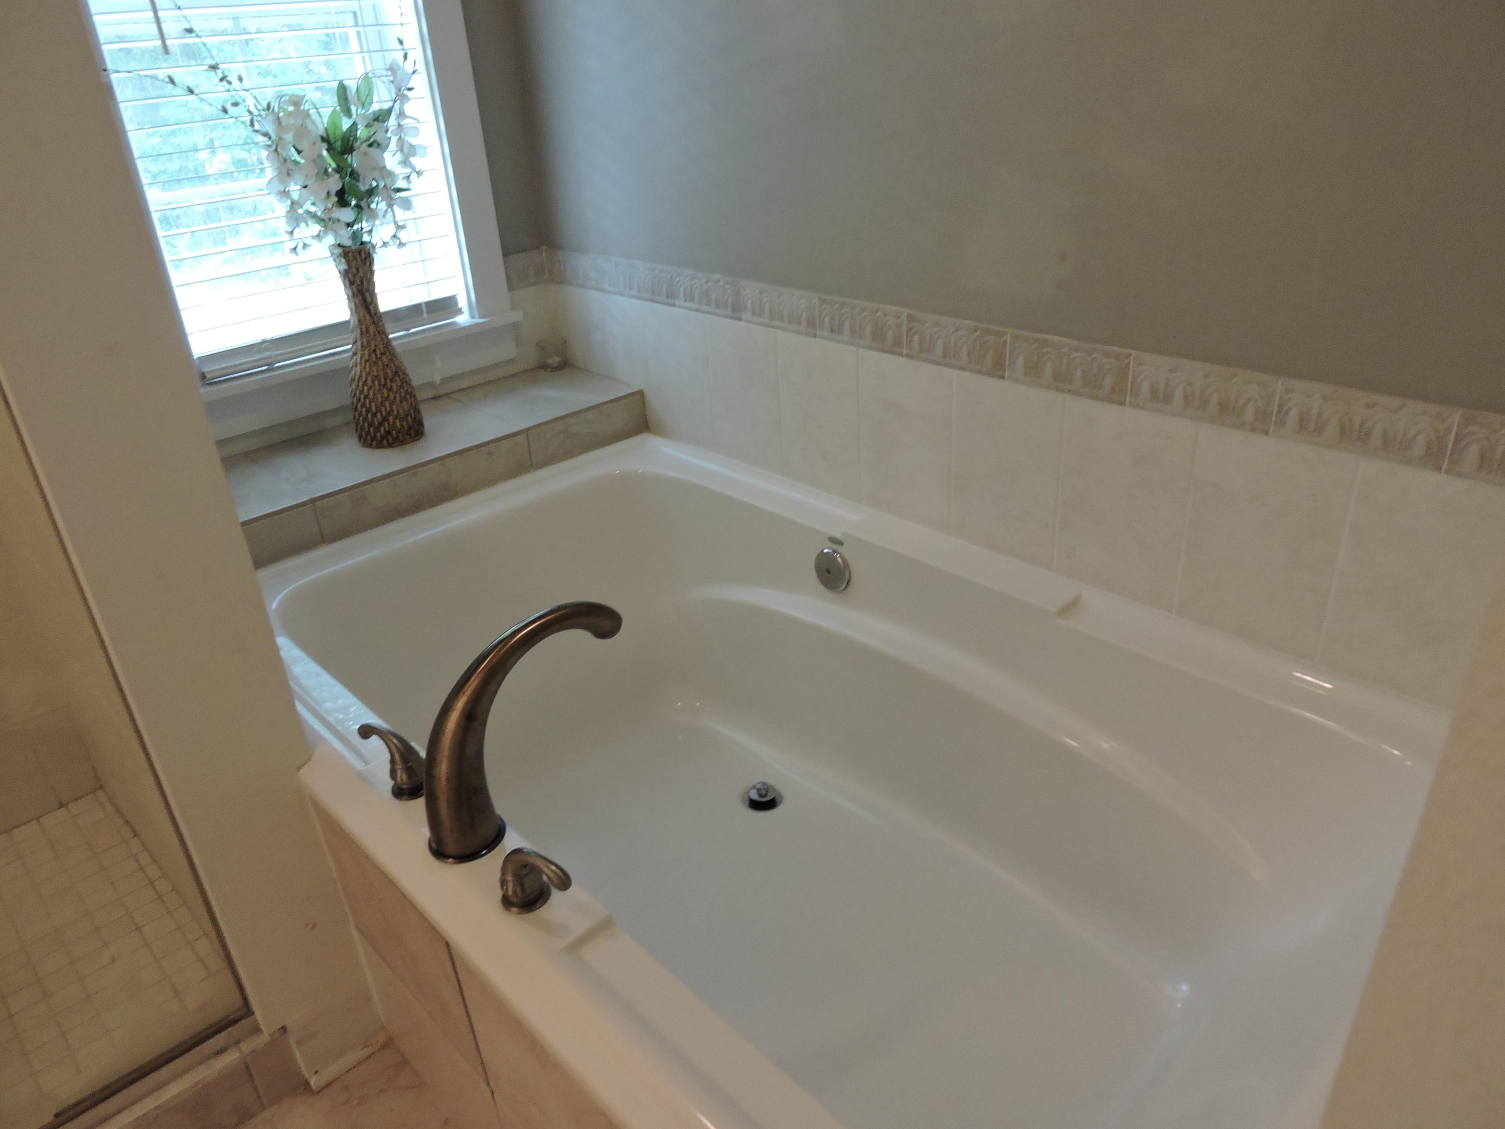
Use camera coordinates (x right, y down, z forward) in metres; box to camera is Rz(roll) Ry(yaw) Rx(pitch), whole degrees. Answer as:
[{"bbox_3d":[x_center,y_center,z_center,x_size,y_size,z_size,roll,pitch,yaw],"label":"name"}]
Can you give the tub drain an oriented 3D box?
[{"bbox_3d":[0.017,0.413,1.903,0.075,0.037,0.075,-3,27,2],"label":"tub drain"}]

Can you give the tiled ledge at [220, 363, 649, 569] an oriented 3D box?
[{"bbox_3d":[-0.735,-0.209,2.154,1.037,0.100,0.346,-26,35,-36],"label":"tiled ledge"}]

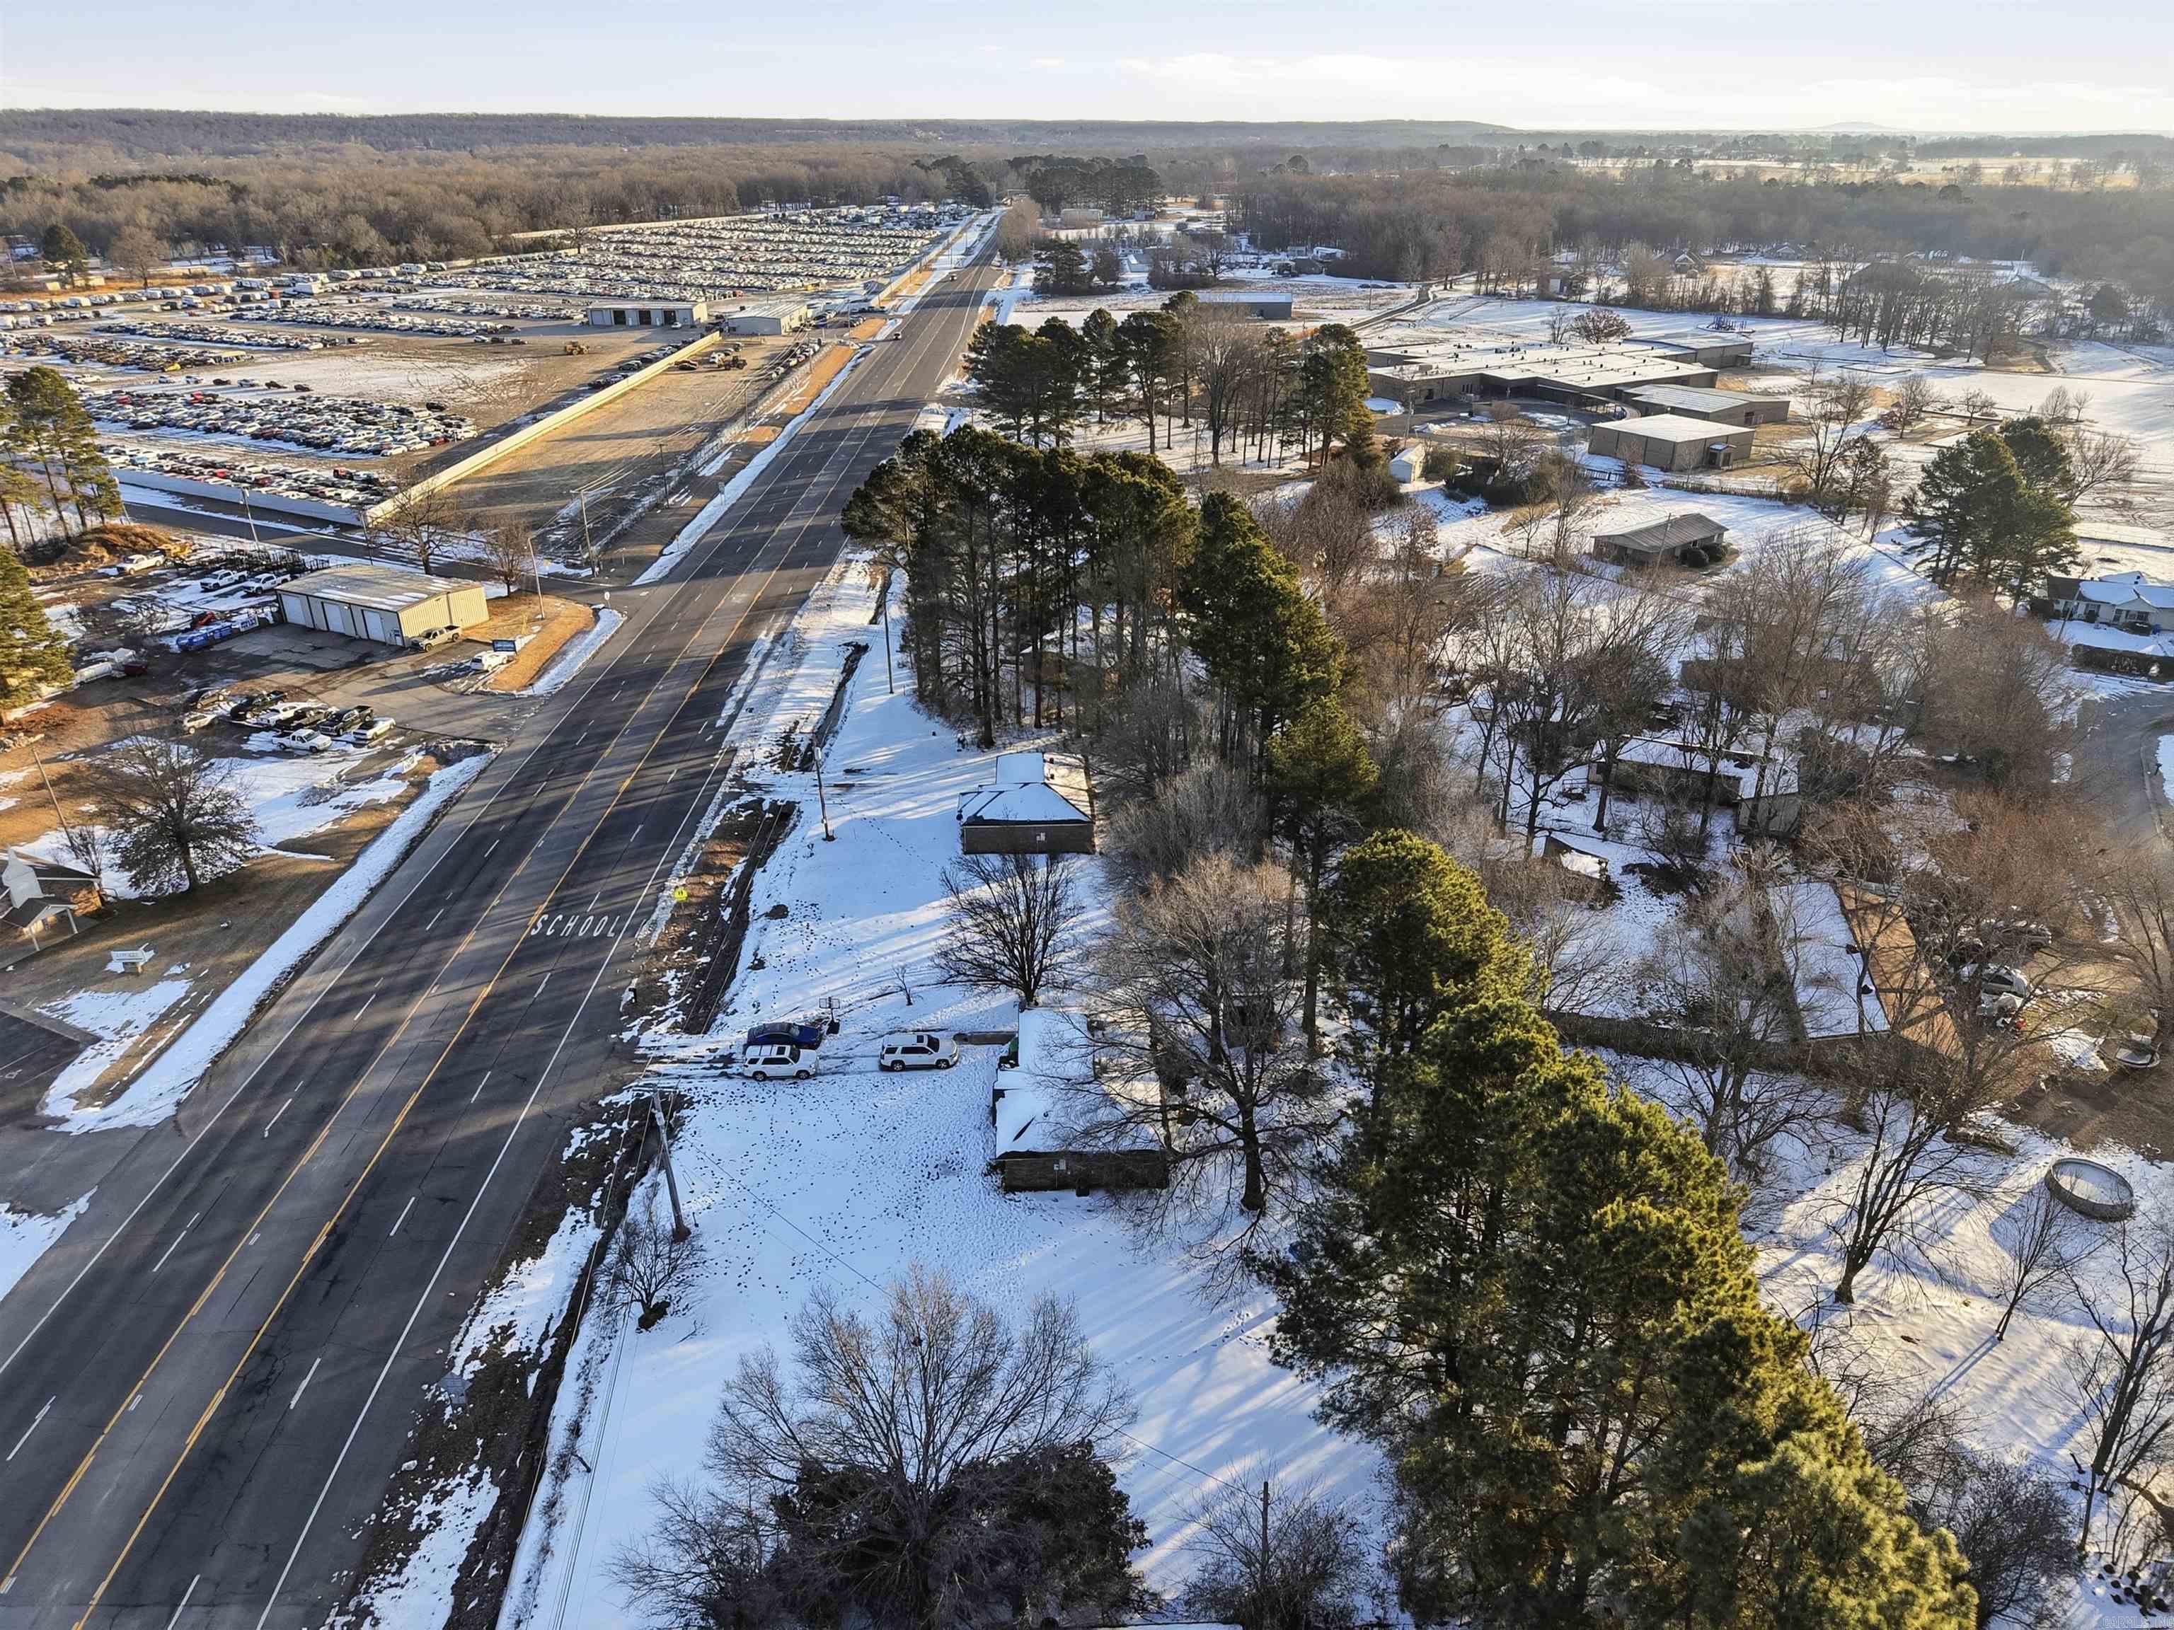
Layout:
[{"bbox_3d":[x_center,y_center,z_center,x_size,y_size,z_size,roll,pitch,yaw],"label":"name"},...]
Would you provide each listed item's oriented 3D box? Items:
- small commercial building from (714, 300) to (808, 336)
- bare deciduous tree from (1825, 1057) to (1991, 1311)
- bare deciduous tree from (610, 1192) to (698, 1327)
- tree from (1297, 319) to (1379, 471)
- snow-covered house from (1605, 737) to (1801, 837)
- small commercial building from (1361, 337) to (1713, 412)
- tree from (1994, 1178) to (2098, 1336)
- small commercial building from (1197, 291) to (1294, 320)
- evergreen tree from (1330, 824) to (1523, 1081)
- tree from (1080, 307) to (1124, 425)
[{"bbox_3d":[-93.500,-145.360,442.021,16.000,5.500,32.000,0,25,0],"label":"small commercial building"},{"bbox_3d":[40.100,18.549,74.517,7.800,13.800,7.800,0,25,0],"label":"bare deciduous tree"},{"bbox_3d":[-22.122,22.332,75.185,5.000,7.000,5.000,0,24,0],"label":"bare deciduous tree"},{"bbox_3d":[42.606,-70.918,256.277,13.580,24.200,13.580,0,25,0],"label":"tree"},{"bbox_3d":[53.716,-3.175,131.866,15.300,4.000,11.500,9,26,19],"label":"snow-covered house"},{"bbox_3d":[106.376,-107.229,361.652,92.000,5.200,71.000,-14,28,-28],"label":"small commercial building"},{"bbox_3d":[45.451,21.443,72.038,4.130,9.630,4.130,0,25,0],"label":"tree"},{"bbox_3d":[49.478,-162.066,479.810,30.500,7.000,14.000,0,24,0],"label":"small commercial building"},{"bbox_3d":[19.602,10.148,87.451,11.200,19.000,11.000,0,24,0],"label":"evergreen tree"},{"bbox_3d":[2.900,-88.335,297.012,8.600,22.000,8.300,0,25,0],"label":"tree"}]

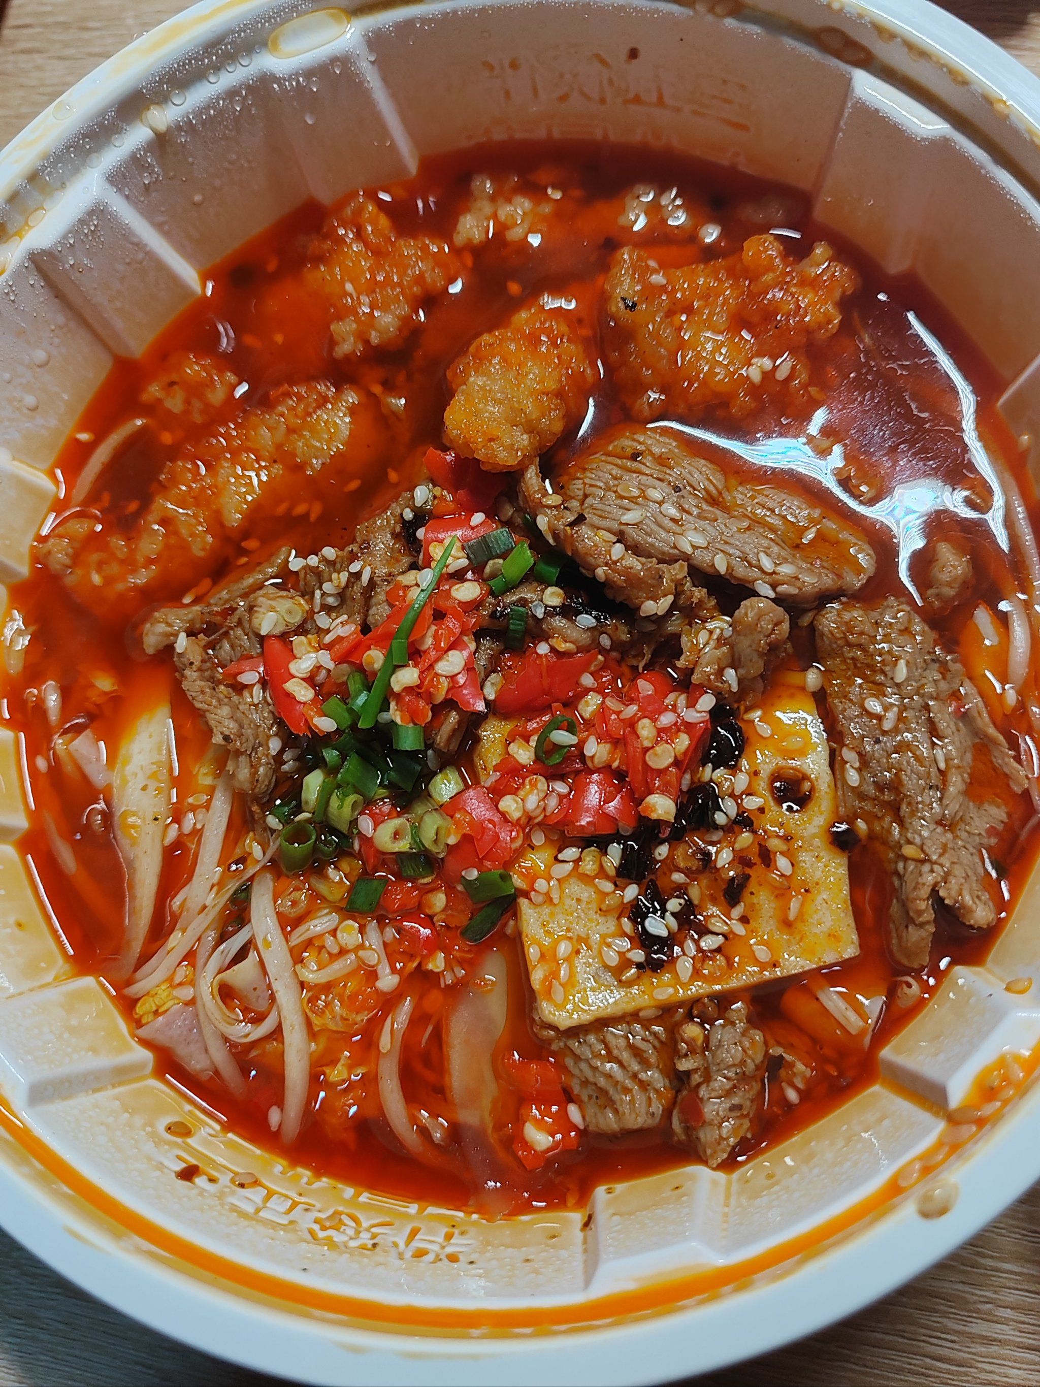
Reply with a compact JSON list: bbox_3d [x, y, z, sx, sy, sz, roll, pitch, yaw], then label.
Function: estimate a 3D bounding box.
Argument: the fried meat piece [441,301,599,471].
[{"bbox_3d":[0.000,-0.051,0.179,0.024,0.019,0.031,28,85,15],"label":"fried meat piece"}]

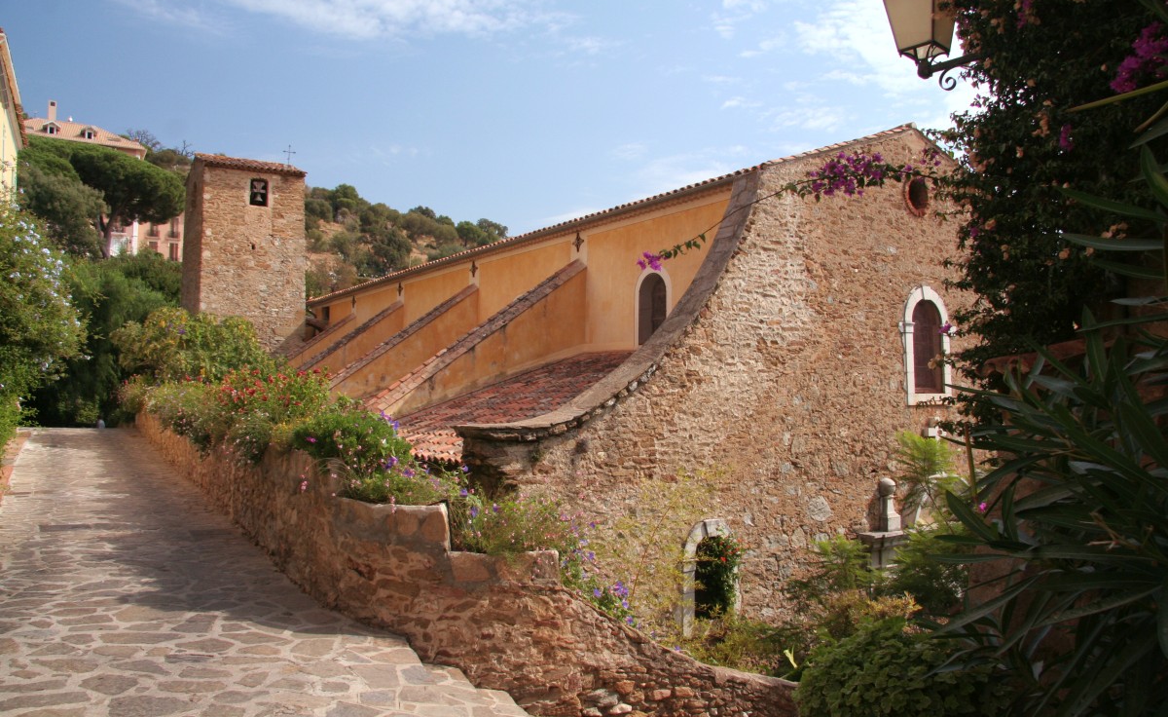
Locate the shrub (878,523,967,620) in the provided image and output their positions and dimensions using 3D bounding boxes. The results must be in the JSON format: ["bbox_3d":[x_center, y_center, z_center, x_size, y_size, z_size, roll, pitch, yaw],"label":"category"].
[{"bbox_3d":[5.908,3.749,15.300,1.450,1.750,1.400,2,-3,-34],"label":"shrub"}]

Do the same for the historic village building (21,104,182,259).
[{"bbox_3d":[-60.502,-21.742,109.000,21.000,19.500,12.000,2,-3,-35],"label":"historic village building"}]

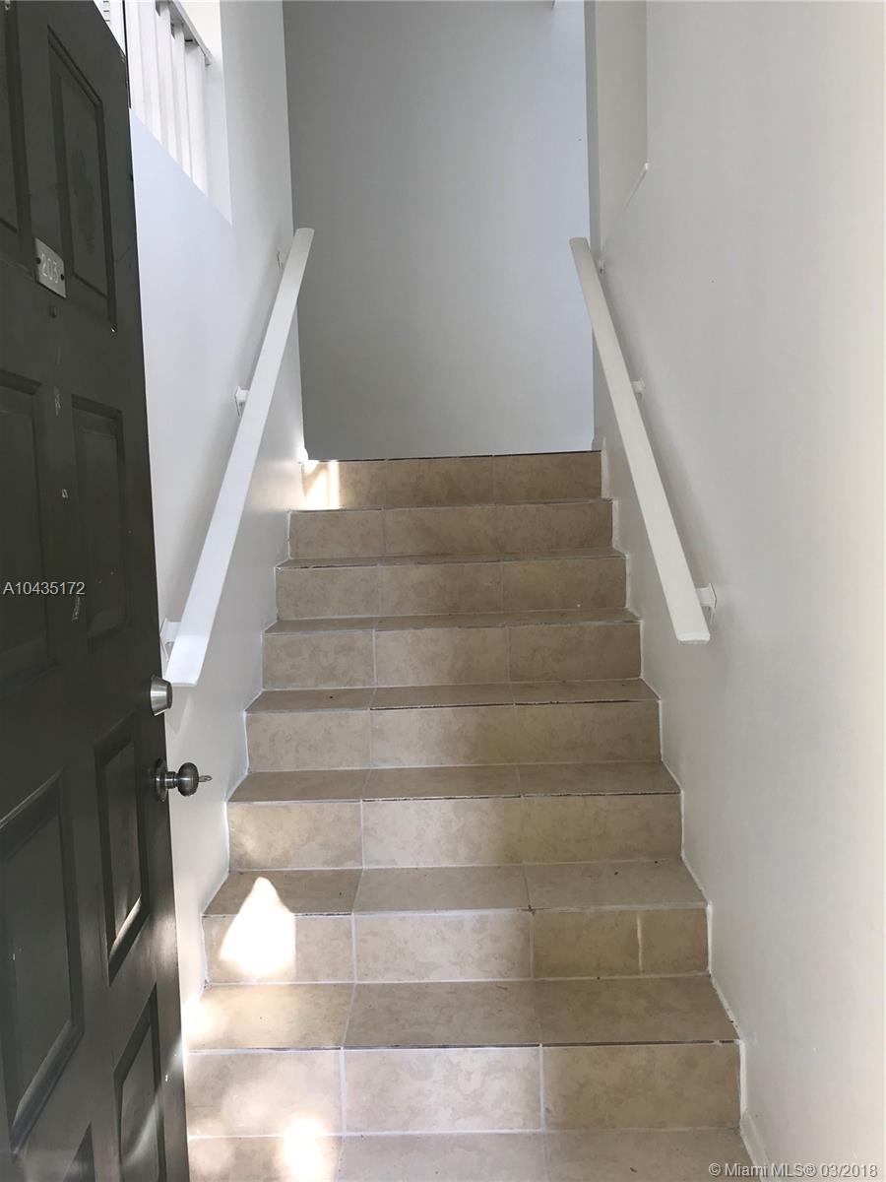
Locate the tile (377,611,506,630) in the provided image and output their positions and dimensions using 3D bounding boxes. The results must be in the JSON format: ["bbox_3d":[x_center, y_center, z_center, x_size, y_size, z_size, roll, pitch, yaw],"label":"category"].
[{"bbox_3d":[-0.004,0.107,3.188,0.427,0.020,0.264,-2,6,2],"label":"tile"}]

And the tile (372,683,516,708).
[{"bbox_3d":[-0.001,0.327,2.932,0.426,0.020,0.268,-2,6,2],"label":"tile"}]

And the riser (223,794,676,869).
[{"bbox_3d":[0.028,0.641,2.557,1.213,0.180,0.020,-2,6,2],"label":"riser"}]

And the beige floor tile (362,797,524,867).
[{"bbox_3d":[0.000,0.642,2.558,0.428,0.180,0.020,-2,6,2],"label":"beige floor tile"}]

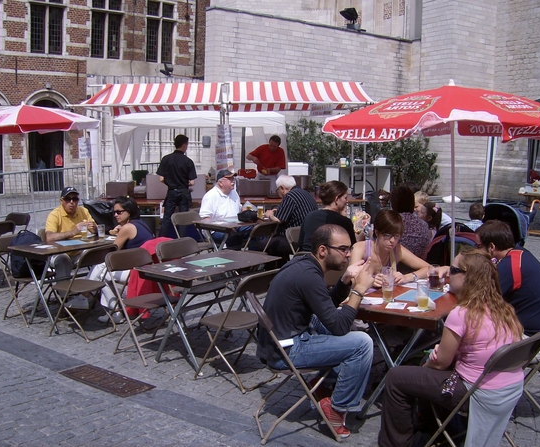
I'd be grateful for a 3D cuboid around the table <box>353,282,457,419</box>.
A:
[{"bbox_3d":[0.956,0.804,3.986,0.600,0.745,1.080,5,9,33],"label":"table"}]

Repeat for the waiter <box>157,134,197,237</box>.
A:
[{"bbox_3d":[-1.275,-0.308,8.529,0.540,1.810,0.320,2,7,12],"label":"waiter"}]

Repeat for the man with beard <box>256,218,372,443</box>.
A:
[{"bbox_3d":[0.258,0.613,3.616,0.700,1.230,0.530,-1,8,-2],"label":"man with beard"}]

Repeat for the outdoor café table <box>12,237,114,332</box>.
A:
[{"bbox_3d":[-1.809,0.551,5.946,0.620,0.740,1.100,6,9,39],"label":"outdoor café table"}]

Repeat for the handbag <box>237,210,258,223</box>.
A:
[{"bbox_3d":[-0.274,-0.095,7.648,0.280,0.140,0.170,-1,7,-10],"label":"handbag"}]

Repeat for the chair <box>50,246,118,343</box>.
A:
[{"bbox_3d":[-1.626,0.582,5.515,0.490,0.790,0.460,3,8,20],"label":"chair"}]

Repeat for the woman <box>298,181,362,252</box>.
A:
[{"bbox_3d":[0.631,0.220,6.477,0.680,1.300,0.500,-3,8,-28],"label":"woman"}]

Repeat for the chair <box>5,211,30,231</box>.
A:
[{"bbox_3d":[-3.272,0.291,7.681,0.460,0.800,0.490,5,9,34],"label":"chair"}]

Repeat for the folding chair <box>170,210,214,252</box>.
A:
[{"bbox_3d":[-0.972,0.281,7.948,0.490,0.790,0.460,5,9,33],"label":"folding chair"}]

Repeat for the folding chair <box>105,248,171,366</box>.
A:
[{"bbox_3d":[-0.967,0.652,4.994,0.490,0.790,0.460,6,9,40],"label":"folding chair"}]

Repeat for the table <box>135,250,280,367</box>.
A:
[{"bbox_3d":[-0.468,0.683,4.972,0.620,0.740,1.100,6,9,37],"label":"table"}]

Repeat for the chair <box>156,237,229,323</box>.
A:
[{"bbox_3d":[-0.688,0.551,5.686,0.490,0.800,0.460,6,10,38],"label":"chair"}]

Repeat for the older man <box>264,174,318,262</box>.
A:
[{"bbox_3d":[0.307,0.070,7.567,0.750,1.320,0.520,5,8,32],"label":"older man"}]

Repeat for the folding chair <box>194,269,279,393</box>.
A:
[{"bbox_3d":[-0.212,0.722,4.423,0.490,0.800,0.460,5,9,35],"label":"folding chair"}]

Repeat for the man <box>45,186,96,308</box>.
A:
[{"bbox_3d":[-2.029,0.256,6.342,0.560,1.220,0.760,-5,9,-33],"label":"man"}]

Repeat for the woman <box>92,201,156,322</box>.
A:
[{"bbox_3d":[-1.381,0.327,5.989,0.700,1.180,0.480,5,9,33],"label":"woman"}]

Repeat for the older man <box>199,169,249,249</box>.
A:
[{"bbox_3d":[-0.500,-0.027,7.999,0.800,1.320,0.580,5,9,35],"label":"older man"}]

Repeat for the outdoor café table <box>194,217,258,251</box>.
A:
[{"bbox_3d":[-0.355,0.320,7.577,0.600,0.745,1.080,6,10,38],"label":"outdoor café table"}]

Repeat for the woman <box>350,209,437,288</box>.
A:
[{"bbox_3d":[0.852,0.514,4.431,0.570,1.200,0.750,-2,8,-10],"label":"woman"}]

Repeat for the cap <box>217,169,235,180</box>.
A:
[{"bbox_3d":[-0.564,-0.621,7.885,0.260,0.150,0.180,3,8,20],"label":"cap"}]

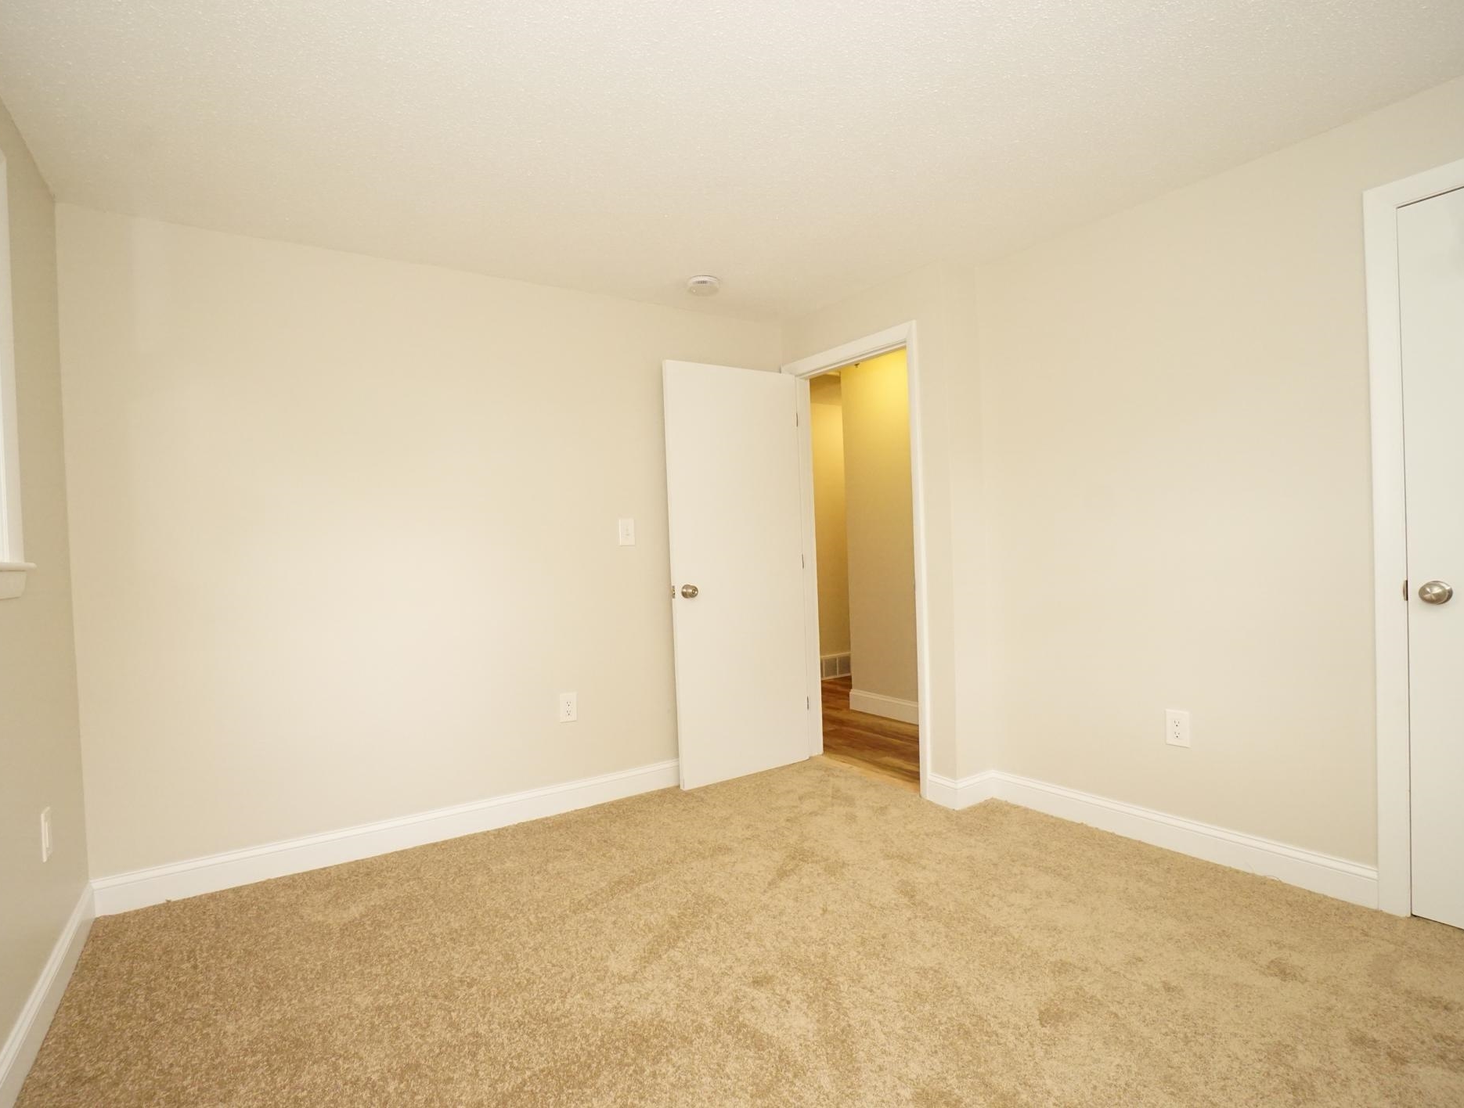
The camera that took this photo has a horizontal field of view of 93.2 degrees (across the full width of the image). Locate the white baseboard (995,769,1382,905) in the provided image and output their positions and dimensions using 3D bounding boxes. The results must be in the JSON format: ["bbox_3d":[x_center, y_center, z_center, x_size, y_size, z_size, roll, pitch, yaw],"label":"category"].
[{"bbox_3d":[1.517,0.990,2.517,0.015,0.122,1.235,-3,1,-38],"label":"white baseboard"}]

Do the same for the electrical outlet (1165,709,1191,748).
[{"bbox_3d":[1.568,0.615,2.433,0.010,0.120,0.074,-3,1,-38],"label":"electrical outlet"}]

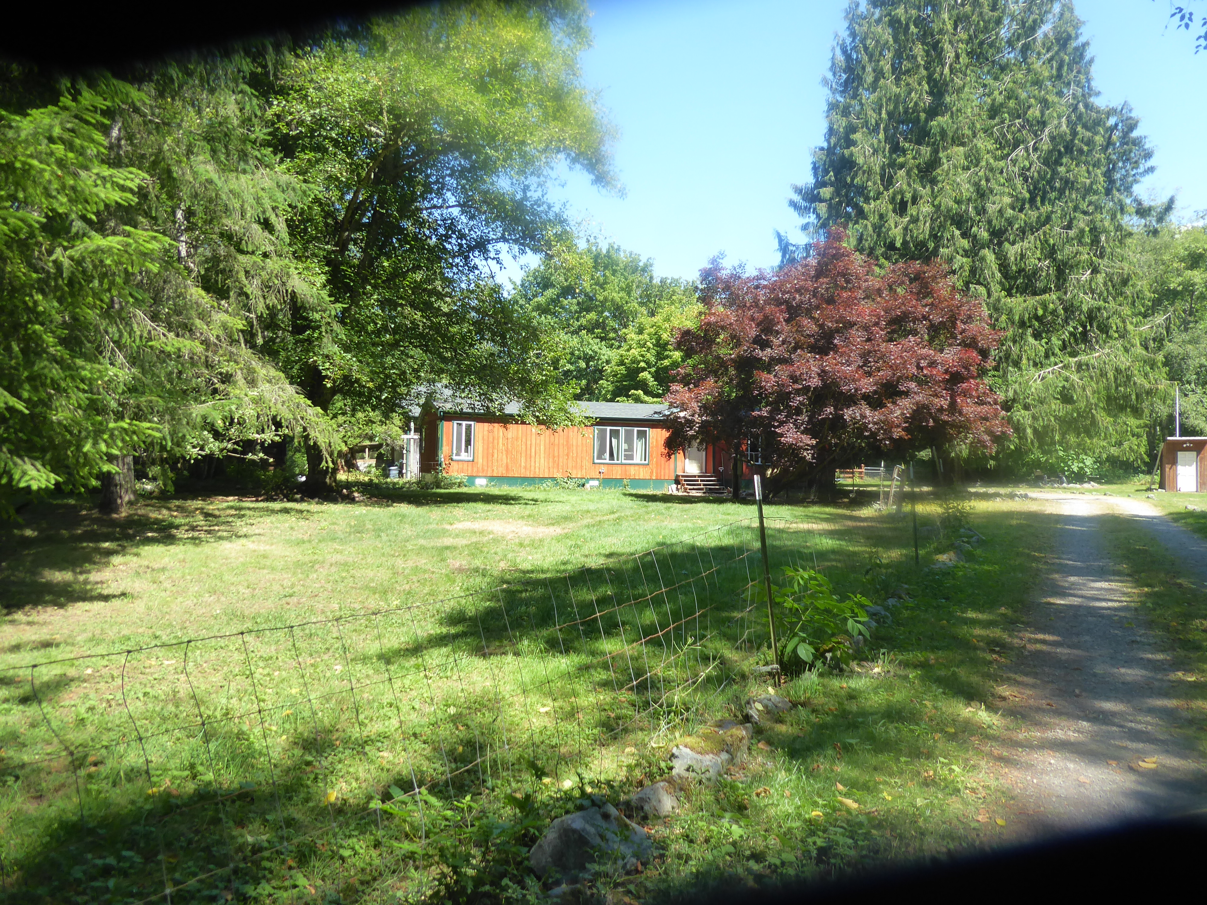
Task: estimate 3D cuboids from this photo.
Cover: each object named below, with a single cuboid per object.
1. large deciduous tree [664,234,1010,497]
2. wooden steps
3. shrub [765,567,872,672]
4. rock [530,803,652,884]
[{"bbox_3d":[8.950,-3.300,33.500,13.200,10.300,12.000,1,0,0],"label":"large deciduous tree"},{"bbox_3d":[4.330,1.420,38.350,1.620,0.920,1.450,1,0,-17],"label":"wooden steps"},{"bbox_3d":[1.440,1.060,5.820,0.710,0.710,0.680,1,0,0],"label":"shrub"},{"bbox_3d":[-0.045,1.310,3.020,0.420,0.220,0.330,1,0,0],"label":"rock"}]

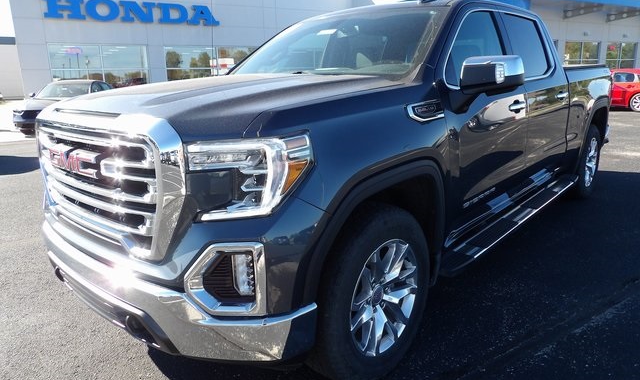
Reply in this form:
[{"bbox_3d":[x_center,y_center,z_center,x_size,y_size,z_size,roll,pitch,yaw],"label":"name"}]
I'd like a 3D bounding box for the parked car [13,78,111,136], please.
[{"bbox_3d":[-6.881,-2.396,12.791,1.850,1.450,4.830,-4,12,-9],"label":"parked car"}]

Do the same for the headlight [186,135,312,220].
[{"bbox_3d":[-0.251,-0.045,1.535,0.330,0.280,0.350,9,18,42],"label":"headlight"}]

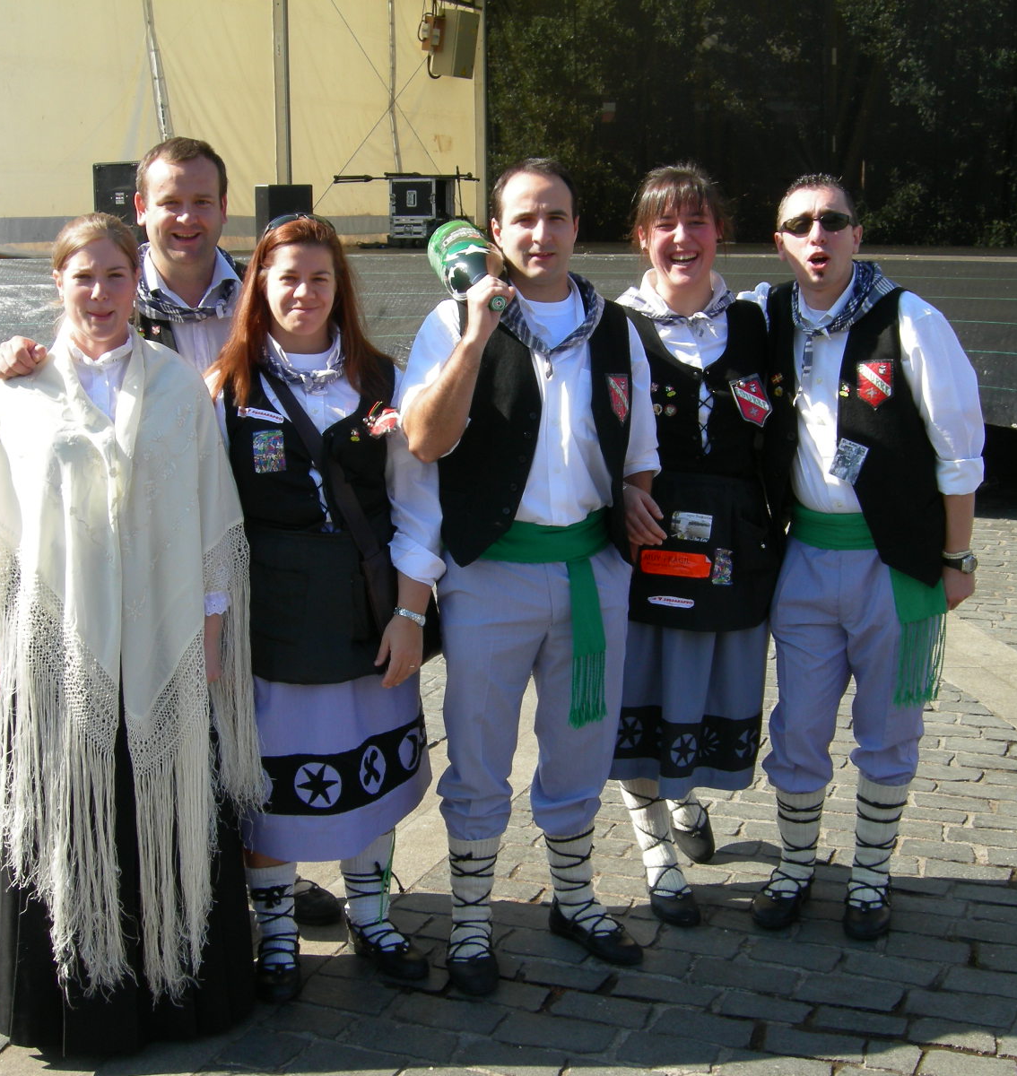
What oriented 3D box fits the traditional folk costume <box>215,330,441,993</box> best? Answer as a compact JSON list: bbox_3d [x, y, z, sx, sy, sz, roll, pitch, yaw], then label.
[{"bbox_3d":[-0.380,0.257,3.310,0.490,1.390,0.370,-2,11,-10],"label":"traditional folk costume"}]

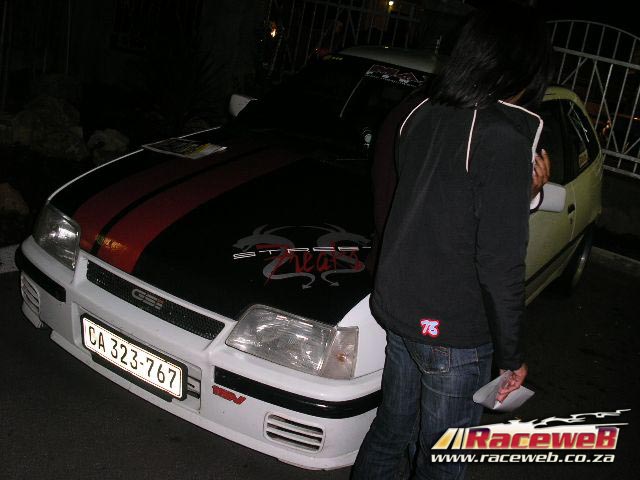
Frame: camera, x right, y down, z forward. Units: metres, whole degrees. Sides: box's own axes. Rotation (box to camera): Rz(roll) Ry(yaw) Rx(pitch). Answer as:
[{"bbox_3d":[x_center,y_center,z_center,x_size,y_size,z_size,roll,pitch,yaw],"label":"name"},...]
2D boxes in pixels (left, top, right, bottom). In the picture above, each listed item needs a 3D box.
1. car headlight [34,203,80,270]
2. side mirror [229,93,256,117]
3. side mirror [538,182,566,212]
[{"bbox_3d":[-0.955,-0.031,2.639,0.390,0.160,0.230,20,21,28],"label":"car headlight"},{"bbox_3d":[-0.415,-0.716,3.756,0.160,0.125,0.110,20,21,28],"label":"side mirror"},{"bbox_3d":[0.975,-0.183,2.962,0.160,0.125,0.110,20,21,28],"label":"side mirror"}]

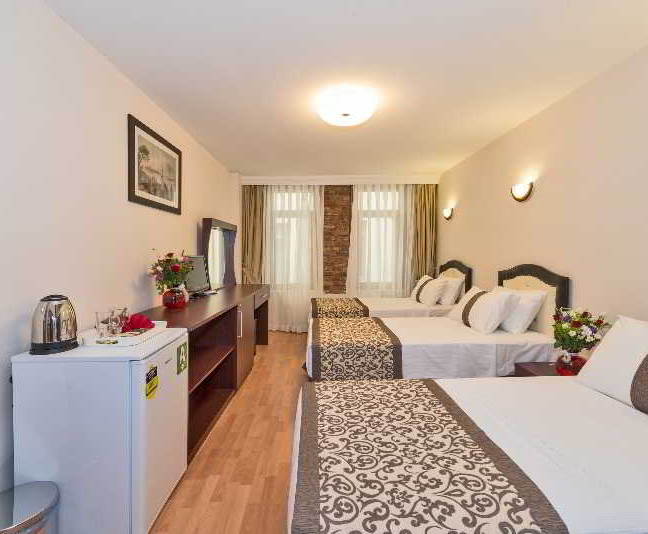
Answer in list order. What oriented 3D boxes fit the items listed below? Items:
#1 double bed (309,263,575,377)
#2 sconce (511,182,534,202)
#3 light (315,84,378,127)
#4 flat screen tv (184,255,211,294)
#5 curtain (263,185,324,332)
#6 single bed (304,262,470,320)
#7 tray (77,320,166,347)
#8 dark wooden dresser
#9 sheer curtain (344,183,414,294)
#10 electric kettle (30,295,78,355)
[{"bbox_3d":[0.892,0.569,2.900,2.080,1.190,1.020,0,2,0],"label":"double bed"},{"bbox_3d":[1.861,-0.694,2.960,0.120,0.175,0.270,0,2,0],"label":"sconce"},{"bbox_3d":[0.170,-1.274,2.470,0.470,0.150,0.470,0,2,0],"label":"light"},{"bbox_3d":[-1.265,0.105,3.100,0.140,0.400,0.400,1,2,21],"label":"flat screen tv"},{"bbox_3d":[-0.502,-0.140,5.120,1.030,2.430,0.120,0,2,0],"label":"curtain"},{"bbox_3d":[0.874,0.507,4.440,2.090,1.190,1.130,0,2,0],"label":"single bed"},{"bbox_3d":[-1.074,0.366,1.710,0.280,0.045,0.350,0,2,0],"label":"tray"},{"bbox_3d":[-1.111,0.732,3.250,0.560,0.835,2.760,0,2,0],"label":"dark wooden dresser"},{"bbox_3d":[0.913,-0.140,5.120,1.090,2.430,0.120,0,2,0],"label":"sheer curtain"},{"bbox_3d":[-1.292,0.270,1.505,0.180,0.260,0.210,-1,2,-27],"label":"electric kettle"}]

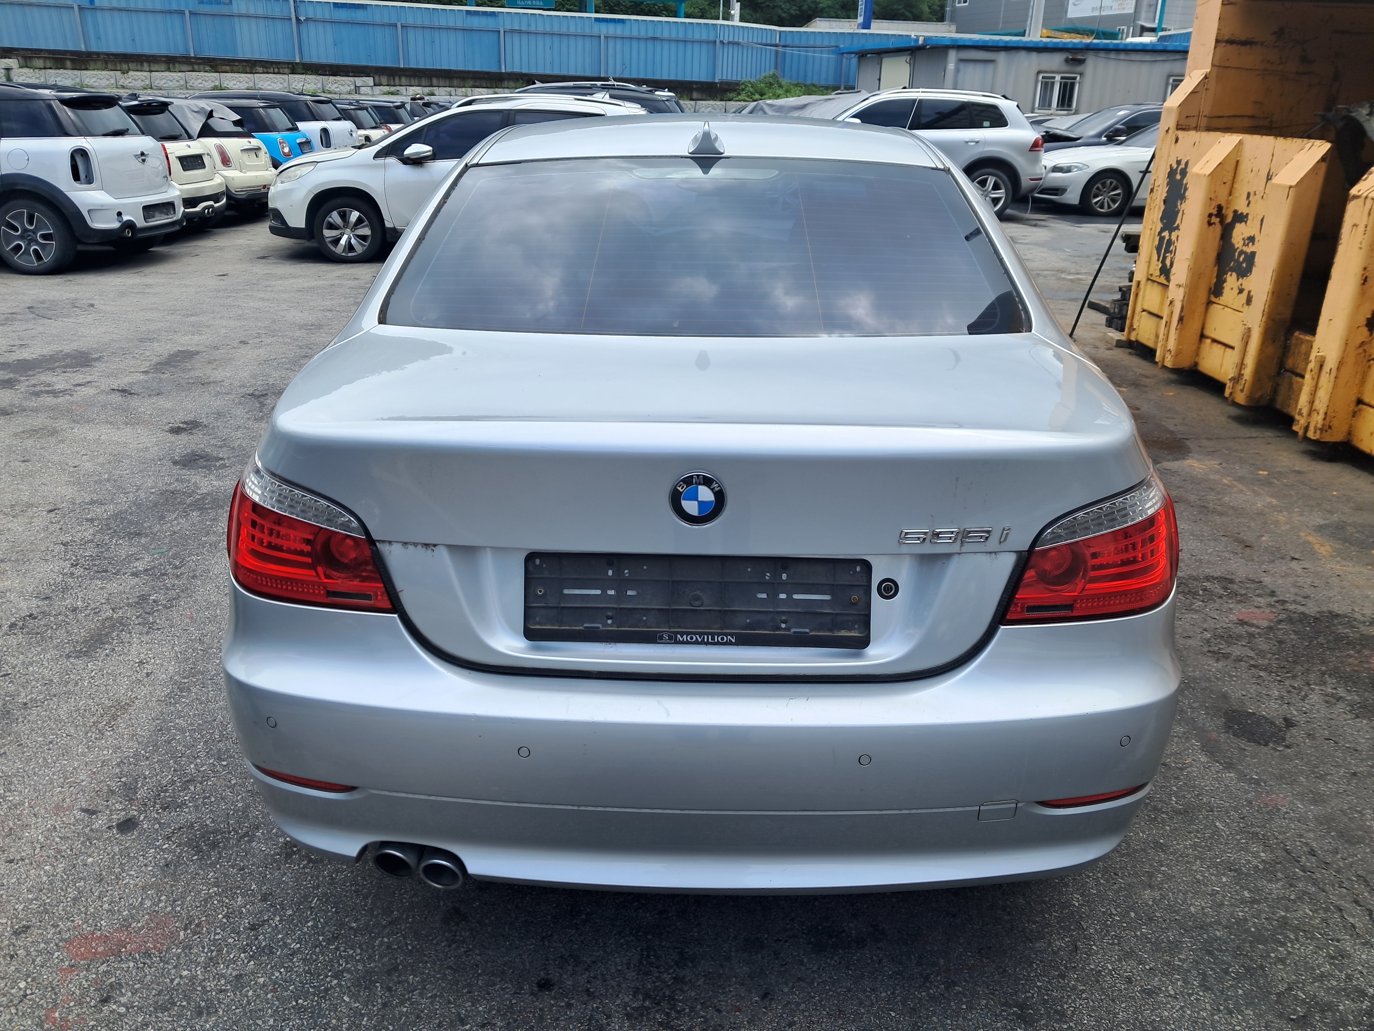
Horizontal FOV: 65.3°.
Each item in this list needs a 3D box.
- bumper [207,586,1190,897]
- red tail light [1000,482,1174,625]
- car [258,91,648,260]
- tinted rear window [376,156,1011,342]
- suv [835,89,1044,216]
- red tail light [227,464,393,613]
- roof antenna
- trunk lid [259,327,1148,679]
[{"bbox_3d":[0.025,0.309,2.024,1.780,0.490,0.670,1,21,1],"label":"bumper"},{"bbox_3d":[0.701,0.032,1.818,0.340,0.250,0.280,1,21,1],"label":"red tail light"},{"bbox_3d":[-2.283,-3.577,11.225,4.160,1.556,1.780,-4,22,-11],"label":"car"},{"bbox_3d":[0.045,-0.550,2.277,1.360,0.150,0.670,1,52,1],"label":"tinted rear window"},{"bbox_3d":[2.575,-5.194,15.297,4.800,1.720,1.950,-3,21,-9],"label":"suv"},{"bbox_3d":[-0.649,0.007,1.844,0.340,0.250,0.280,1,21,1],"label":"red tail light"},{"bbox_3d":[0.045,-0.853,2.415,0.080,0.070,0.150,1,21,1],"label":"roof antenna"},{"bbox_3d":[0.029,-0.058,1.919,1.410,0.470,0.670,1,21,1],"label":"trunk lid"}]

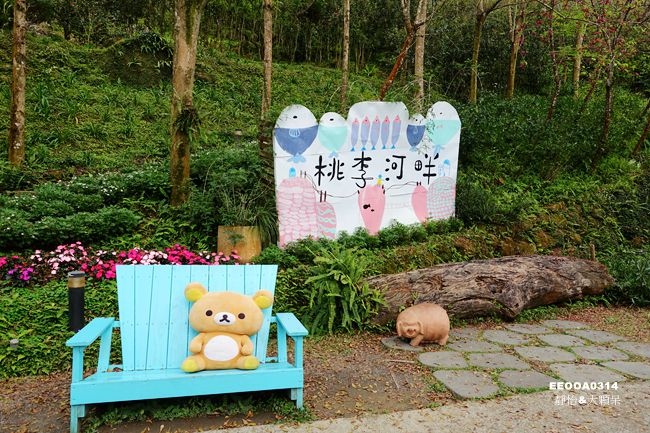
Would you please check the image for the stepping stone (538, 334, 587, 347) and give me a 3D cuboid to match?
[{"bbox_3d":[2.880,1.516,5.243,0.530,0.045,0.520,1,-1,-8],"label":"stepping stone"}]

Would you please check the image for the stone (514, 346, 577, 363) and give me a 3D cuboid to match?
[{"bbox_3d":[2.300,1.425,4.450,0.550,0.050,0.490,0,0,-2],"label":"stone"}]

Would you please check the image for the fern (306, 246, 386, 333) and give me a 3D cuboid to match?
[{"bbox_3d":[0.252,0.914,5.740,1.030,1.100,0.850,1,-1,0],"label":"fern"}]

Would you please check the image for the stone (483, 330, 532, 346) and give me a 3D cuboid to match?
[{"bbox_3d":[2.150,1.428,5.090,0.500,0.050,0.600,0,0,-8],"label":"stone"}]

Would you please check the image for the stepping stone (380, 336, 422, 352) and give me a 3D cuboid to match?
[{"bbox_3d":[0.891,1.473,4.983,0.500,0.045,0.560,1,-1,0],"label":"stepping stone"}]

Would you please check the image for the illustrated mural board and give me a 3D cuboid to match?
[{"bbox_3d":[0.776,-0.776,8.000,3.470,2.680,0.060,-2,0,-6],"label":"illustrated mural board"}]

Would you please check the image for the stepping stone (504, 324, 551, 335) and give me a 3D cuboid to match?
[{"bbox_3d":[2.750,1.520,5.803,0.560,0.045,0.520,1,-1,-10],"label":"stepping stone"}]

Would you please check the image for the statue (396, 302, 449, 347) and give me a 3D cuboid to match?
[{"bbox_3d":[1.132,1.193,4.930,0.630,0.460,0.470,0,0,-44],"label":"statue"}]

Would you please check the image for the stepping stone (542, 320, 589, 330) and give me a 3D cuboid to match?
[{"bbox_3d":[3.150,1.431,5.700,0.510,0.050,0.440,0,0,-5],"label":"stepping stone"}]

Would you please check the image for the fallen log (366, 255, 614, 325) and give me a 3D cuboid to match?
[{"bbox_3d":[2.859,1.101,6.968,4.700,0.850,0.820,1,-1,-21],"label":"fallen log"}]

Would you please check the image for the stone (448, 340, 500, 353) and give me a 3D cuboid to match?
[{"bbox_3d":[1.686,1.488,4.913,0.570,0.045,0.460,1,-1,-6],"label":"stone"}]

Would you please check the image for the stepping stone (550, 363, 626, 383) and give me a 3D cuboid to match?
[{"bbox_3d":[2.360,1.423,3.930,0.550,0.050,0.470,0,0,-1],"label":"stepping stone"}]

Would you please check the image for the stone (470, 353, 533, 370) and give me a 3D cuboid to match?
[{"bbox_3d":[1.751,1.483,4.408,0.560,0.045,0.490,1,-1,-3],"label":"stone"}]

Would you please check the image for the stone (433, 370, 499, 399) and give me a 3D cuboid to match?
[{"bbox_3d":[1.236,1.465,3.783,0.510,0.045,0.630,1,-1,-3],"label":"stone"}]

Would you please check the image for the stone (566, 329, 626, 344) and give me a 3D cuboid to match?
[{"bbox_3d":[3.260,1.429,5.150,0.520,0.050,0.510,0,0,-10],"label":"stone"}]

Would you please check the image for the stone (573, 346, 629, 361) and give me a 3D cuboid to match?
[{"bbox_3d":[2.860,1.426,4.520,0.510,0.050,0.450,0,0,-3],"label":"stone"}]

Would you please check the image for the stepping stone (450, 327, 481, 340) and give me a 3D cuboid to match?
[{"bbox_3d":[1.740,1.496,5.463,0.460,0.045,0.520,1,-1,-6],"label":"stepping stone"}]

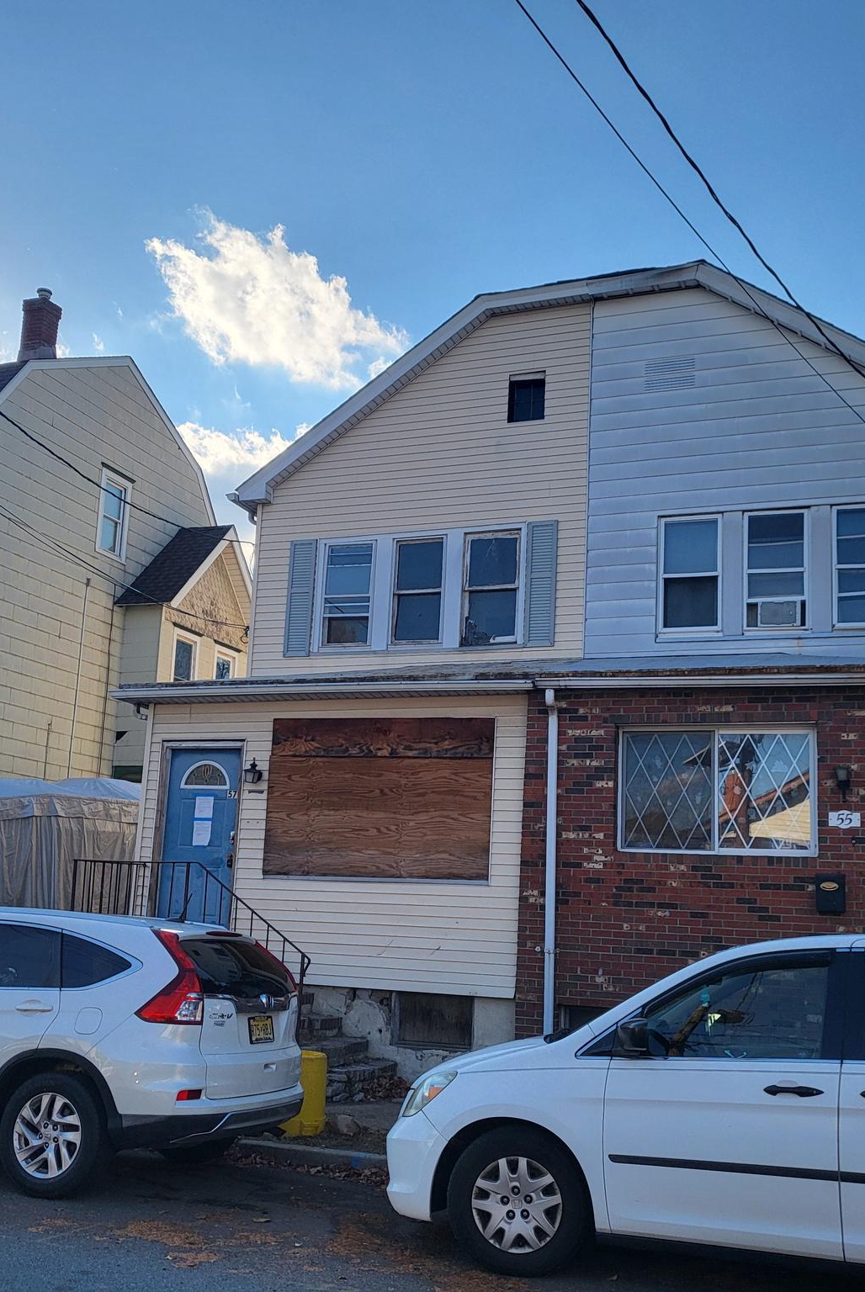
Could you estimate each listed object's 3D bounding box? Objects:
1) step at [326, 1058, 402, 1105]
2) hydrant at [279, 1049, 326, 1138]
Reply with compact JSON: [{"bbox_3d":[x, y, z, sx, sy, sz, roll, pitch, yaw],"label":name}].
[{"bbox_3d":[-0.723,3.982,11.914,0.360,0.240,1.150,-2,-13,22],"label":"step"},{"bbox_3d":[-0.954,3.362,9.724,0.360,0.570,0.360,3,-12,1],"label":"hydrant"}]

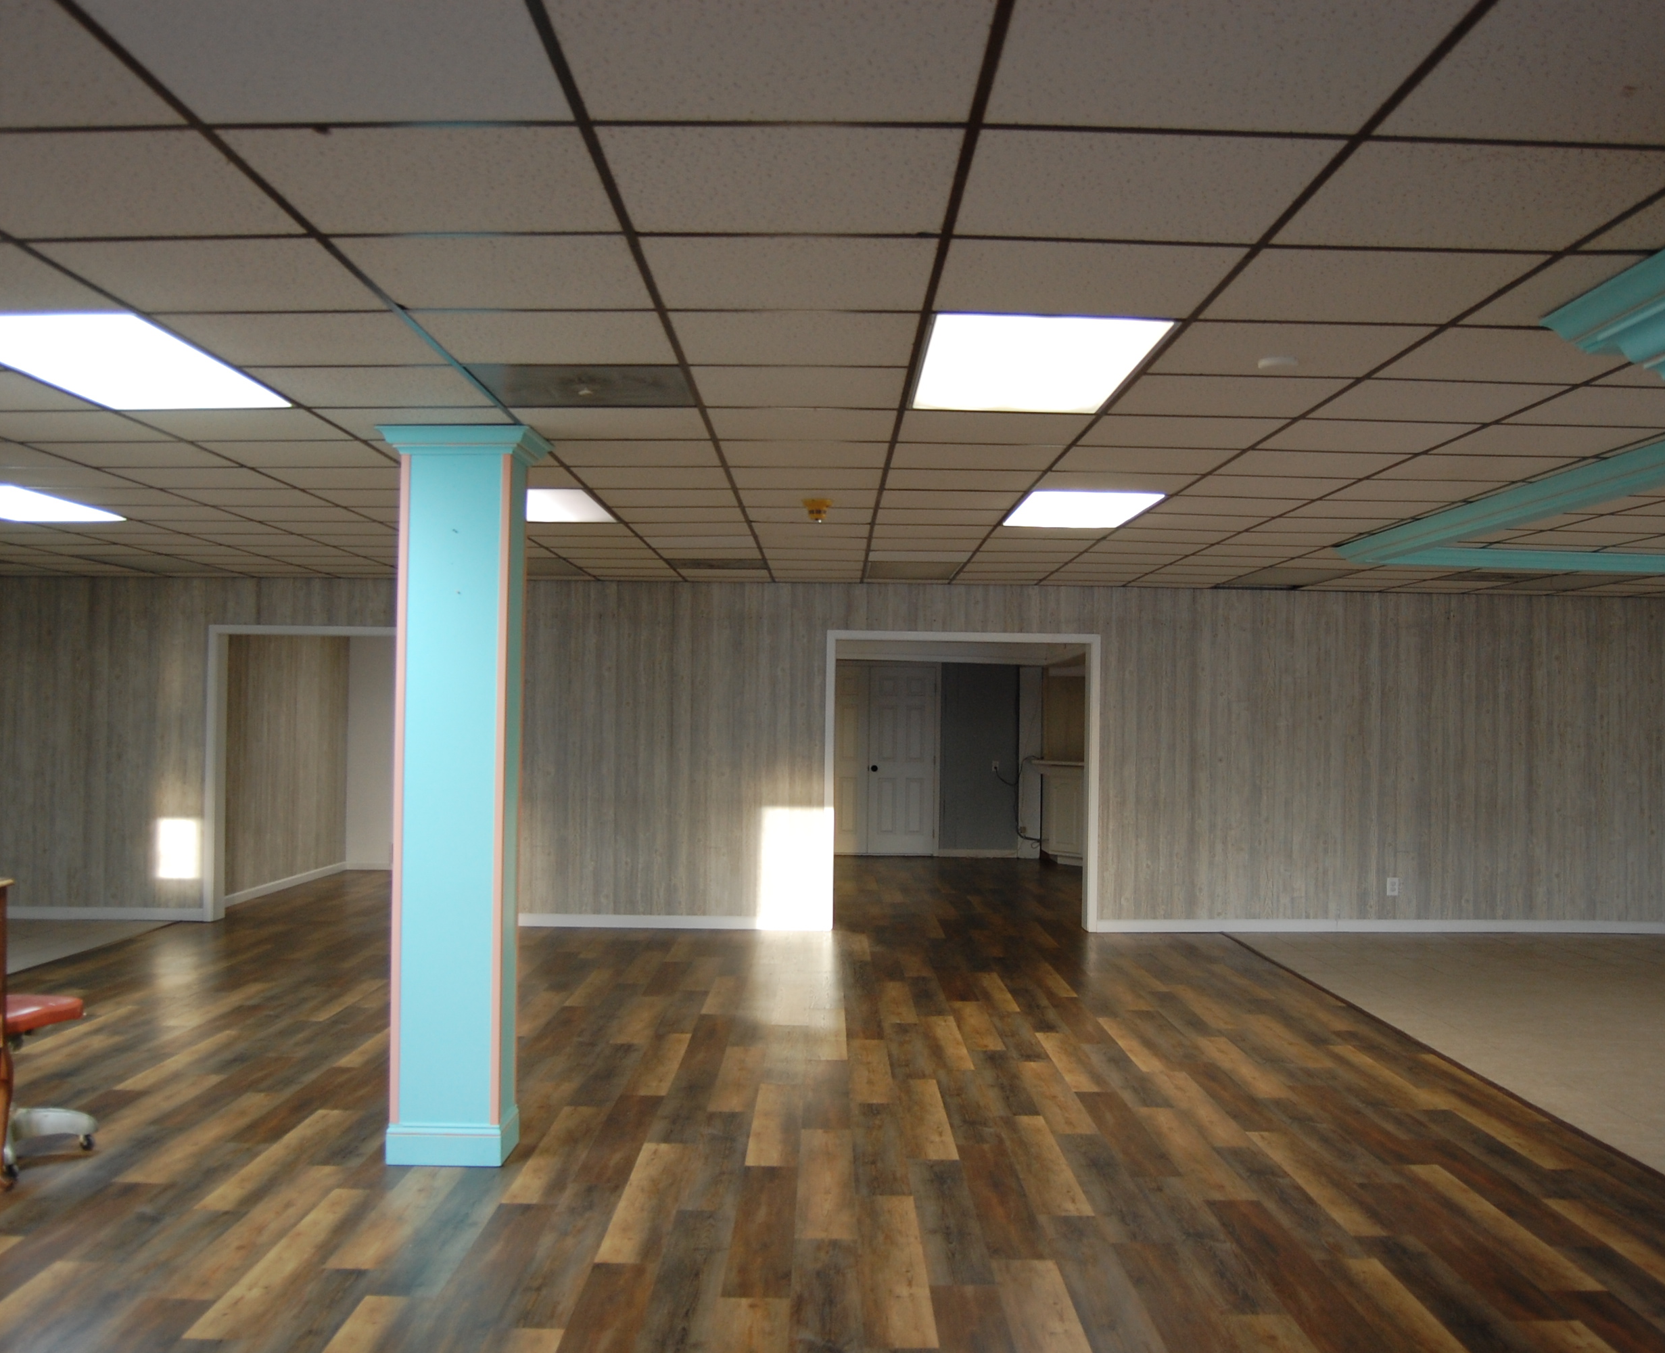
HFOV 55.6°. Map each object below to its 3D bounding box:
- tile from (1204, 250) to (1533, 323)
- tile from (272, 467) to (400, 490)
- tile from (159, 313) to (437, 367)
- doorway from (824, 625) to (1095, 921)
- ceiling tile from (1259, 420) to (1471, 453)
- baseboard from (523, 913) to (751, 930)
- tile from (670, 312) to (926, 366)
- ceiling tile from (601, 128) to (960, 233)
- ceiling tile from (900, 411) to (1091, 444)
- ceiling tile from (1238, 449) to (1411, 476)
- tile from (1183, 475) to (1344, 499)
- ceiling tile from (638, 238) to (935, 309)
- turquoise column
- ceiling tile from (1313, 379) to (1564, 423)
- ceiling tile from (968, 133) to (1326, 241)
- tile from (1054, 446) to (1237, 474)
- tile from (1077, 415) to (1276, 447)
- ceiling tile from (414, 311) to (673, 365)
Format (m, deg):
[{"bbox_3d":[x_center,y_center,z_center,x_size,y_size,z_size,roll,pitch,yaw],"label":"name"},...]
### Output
[{"bbox_3d":[1.133,-0.839,3.362,0.605,0.020,0.605,1,-1,0],"label":"tile"},{"bbox_3d":[-1.925,-0.812,6.373,0.605,0.020,0.605,1,-1,0],"label":"tile"},{"bbox_3d":[-1.305,-0.848,3.945,0.605,0.020,0.605,0,-1,0],"label":"tile"},{"bbox_3d":[0.892,0.719,10.872,1.880,2.050,0.170,0,-1,0],"label":"doorway"},{"bbox_3d":[1.737,-0.800,5.176,0.605,0.020,0.605,1,-1,0],"label":"ceiling tile"},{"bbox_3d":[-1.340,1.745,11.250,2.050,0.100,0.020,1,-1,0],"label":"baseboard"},{"bbox_3d":[-0.085,-0.838,3.949,0.605,0.020,0.605,0,-1,0],"label":"tile"},{"bbox_3d":[-0.082,-0.865,2.753,0.600,0.025,0.600,1,-1,0],"label":"ceiling tile"},{"bbox_3d":[0.516,-0.807,5.103,0.600,0.025,0.600,1,-1,0],"label":"ceiling tile"},{"bbox_3d":[1.735,-0.790,5.780,0.605,0.020,0.605,1,-1,0],"label":"ceiling tile"},{"bbox_3d":[1.743,-0.767,6.337,0.605,0.020,0.600,1,-1,0],"label":"tile"},{"bbox_3d":[-0.083,-0.849,3.352,0.605,0.020,0.605,0,-1,0],"label":"ceiling tile"},{"bbox_3d":[-1.246,0.397,5.314,0.500,2.420,0.420,0,-1,0],"label":"turquoise column"},{"bbox_3d":[1.739,-0.811,4.572,0.605,0.020,0.605,1,-1,0],"label":"ceiling tile"},{"bbox_3d":[0.527,-0.858,2.776,0.610,0.020,0.610,1,-1,0],"label":"ceiling tile"},{"bbox_3d":[1.127,-0.794,5.746,0.605,0.020,0.605,0,-1,0],"label":"tile"},{"bbox_3d":[1.136,-0.802,5.144,0.605,0.020,0.600,1,-1,0],"label":"tile"},{"bbox_3d":[-0.694,-0.847,3.930,0.600,0.025,0.600,1,-1,0],"label":"ceiling tile"}]

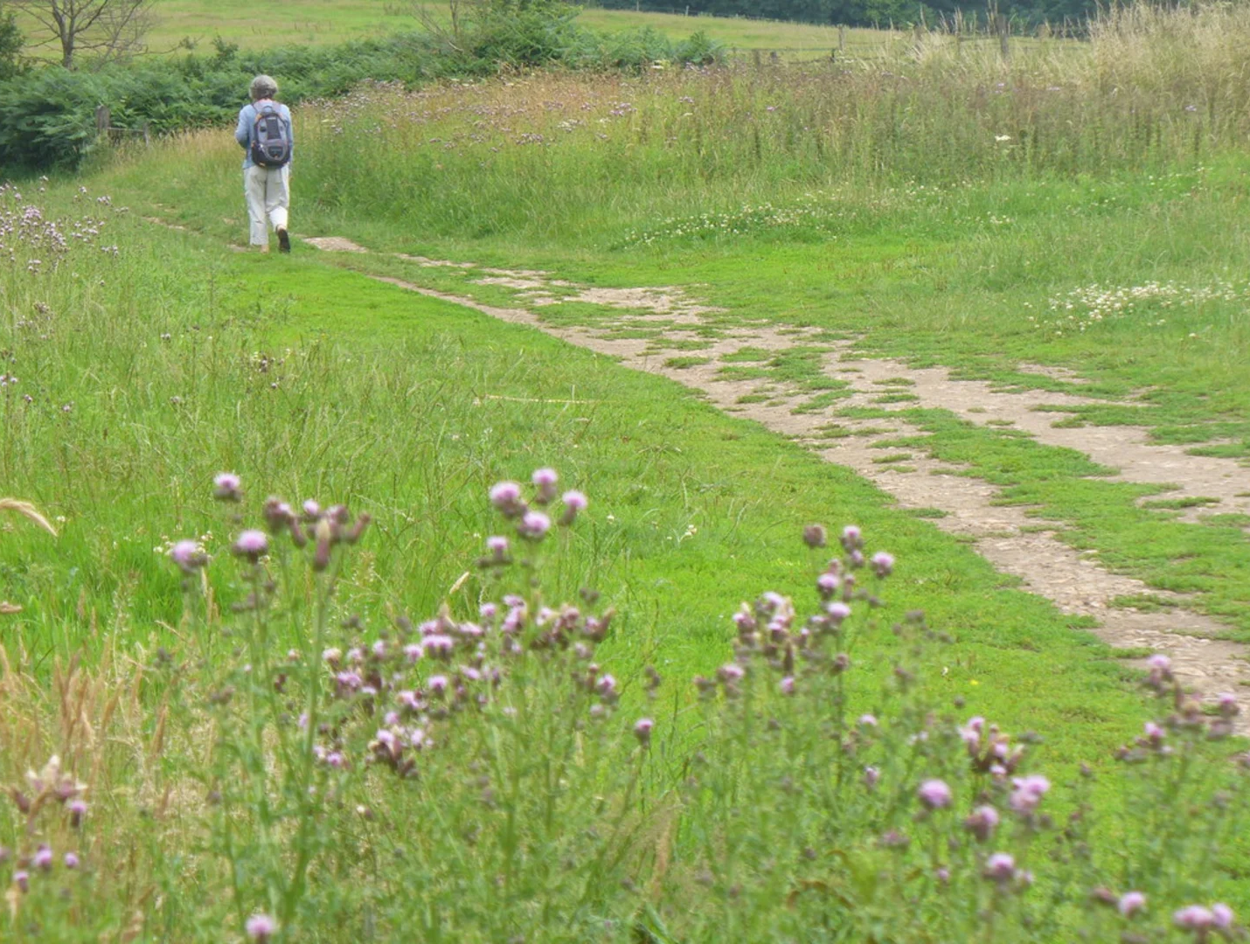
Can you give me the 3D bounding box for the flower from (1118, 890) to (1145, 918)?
[{"bbox_3d":[0.417,0.356,3.800,0.023,0.023,0.023,6,5,0],"label":"flower"}]

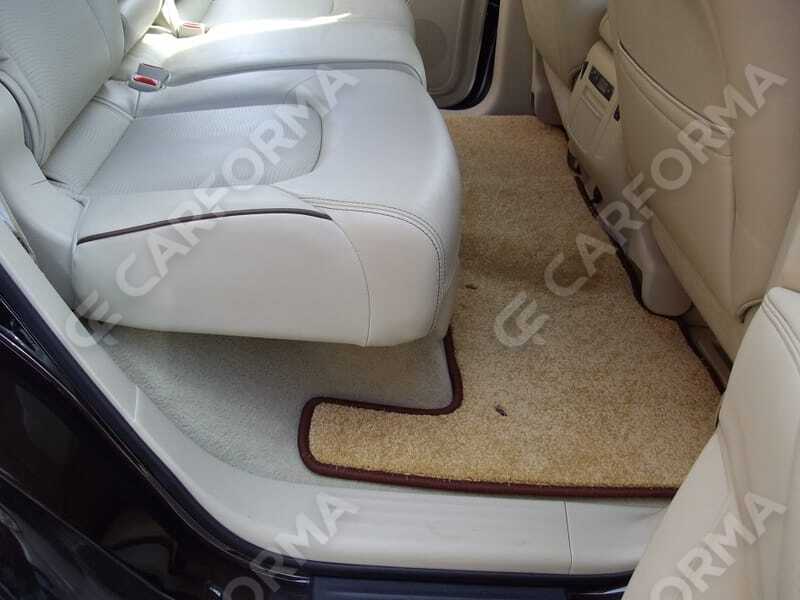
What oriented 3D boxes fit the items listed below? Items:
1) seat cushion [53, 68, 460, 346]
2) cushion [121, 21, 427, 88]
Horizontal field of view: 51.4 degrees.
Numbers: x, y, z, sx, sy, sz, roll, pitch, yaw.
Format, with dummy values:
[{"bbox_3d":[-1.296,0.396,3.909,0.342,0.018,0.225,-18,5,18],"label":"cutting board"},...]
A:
[{"bbox_3d":[-0.208,-0.182,1.363,0.550,0.225,0.545,0,36,-2],"label":"seat cushion"},{"bbox_3d":[-0.235,-0.437,1.687,0.530,0.200,0.320,0,36,-2],"label":"cushion"}]

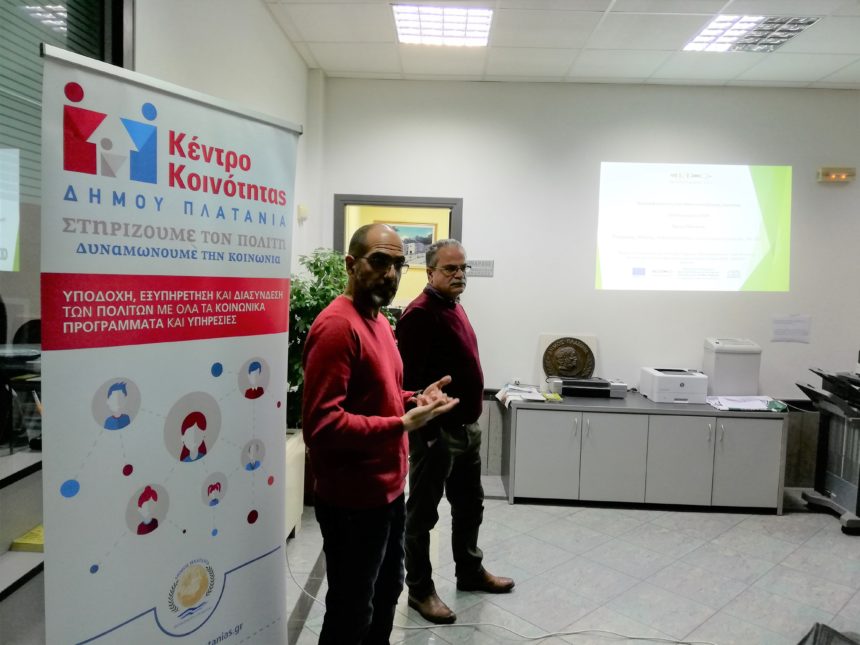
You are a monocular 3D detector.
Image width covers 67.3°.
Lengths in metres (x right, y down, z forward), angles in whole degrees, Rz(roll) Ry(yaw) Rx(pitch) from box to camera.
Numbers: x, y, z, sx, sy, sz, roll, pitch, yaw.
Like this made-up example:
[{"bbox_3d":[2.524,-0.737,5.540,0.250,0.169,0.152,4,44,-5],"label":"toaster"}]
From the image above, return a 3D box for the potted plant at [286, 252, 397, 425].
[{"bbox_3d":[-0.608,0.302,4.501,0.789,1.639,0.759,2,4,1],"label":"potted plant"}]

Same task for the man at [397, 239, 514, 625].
[{"bbox_3d":[0.139,0.479,3.137,0.415,1.741,0.506,4,5,26],"label":"man"}]

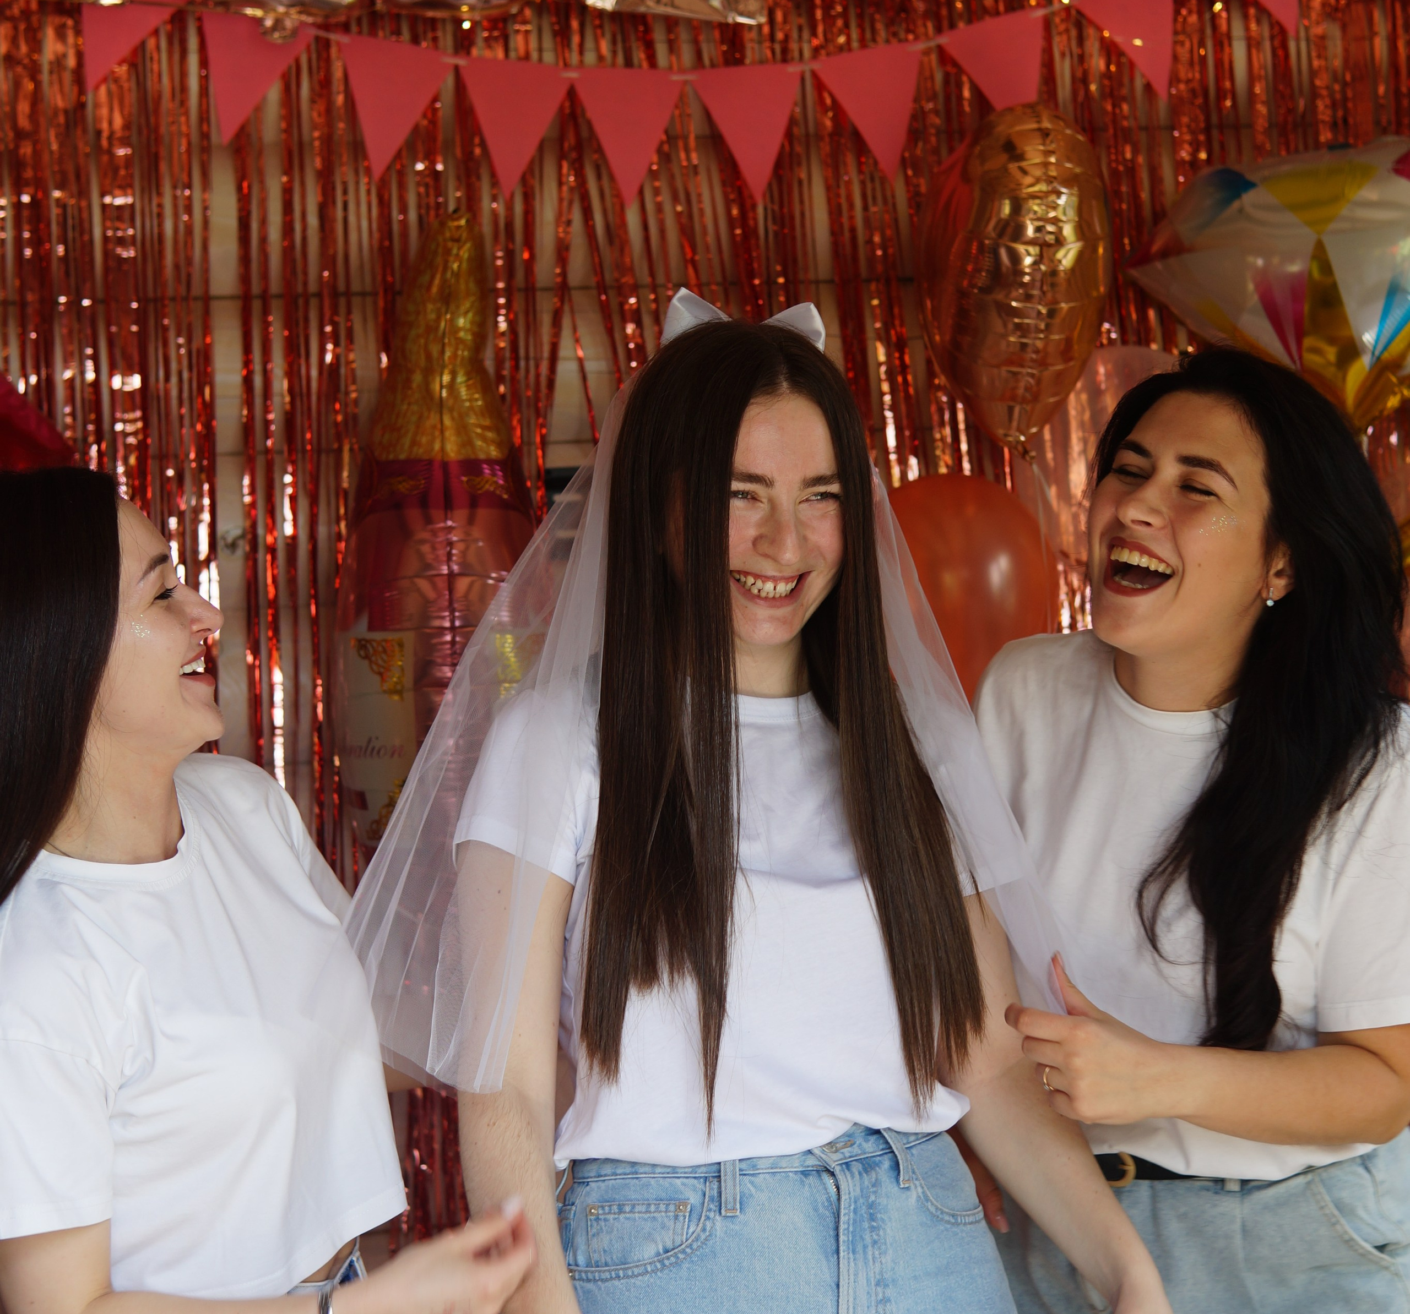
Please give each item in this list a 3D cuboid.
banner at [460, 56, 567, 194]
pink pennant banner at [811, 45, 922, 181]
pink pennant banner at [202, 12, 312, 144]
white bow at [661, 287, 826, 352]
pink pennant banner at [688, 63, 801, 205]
[{"bbox_3d":[-0.232,-0.632,3.172,0.136,0.163,0.010,2,-4,-8],"label":"banner"},{"bbox_3d":[0.215,-0.660,3.240,0.143,0.160,0.010,-11,-2,-9],"label":"pink pennant banner"},{"bbox_3d":[-0.548,-0.679,3.128,0.135,0.153,0.010,15,-6,-7],"label":"pink pennant banner"},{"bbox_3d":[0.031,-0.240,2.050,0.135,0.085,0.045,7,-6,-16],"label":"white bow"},{"bbox_3d":[0.058,-0.635,3.215,0.142,0.165,0.010,-5,-3,-9],"label":"pink pennant banner"}]

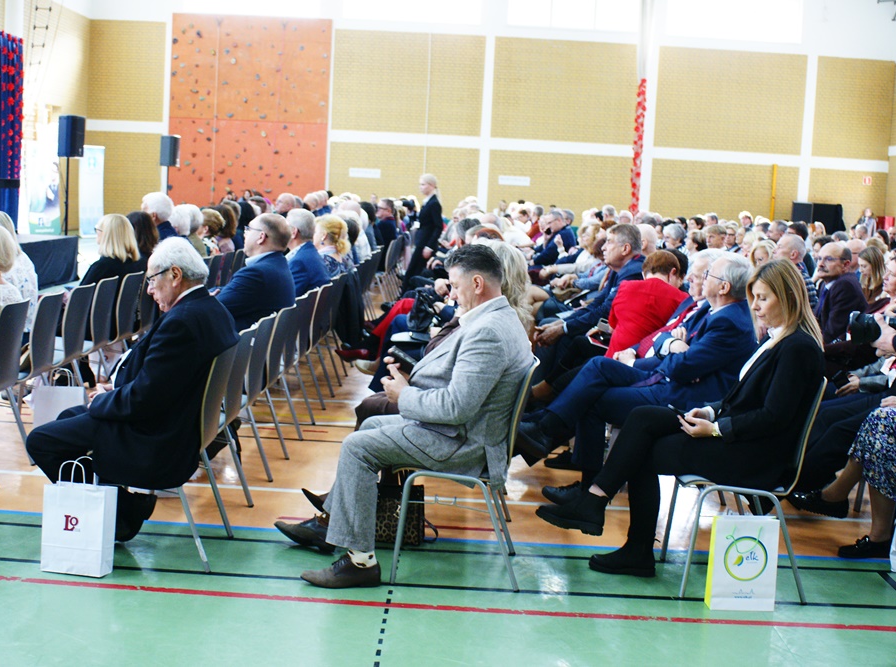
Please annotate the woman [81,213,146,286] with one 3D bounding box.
[{"bbox_3d":[-2.387,-0.179,7.780,0.820,1.260,0.500,4,7,11],"label":"woman"}]

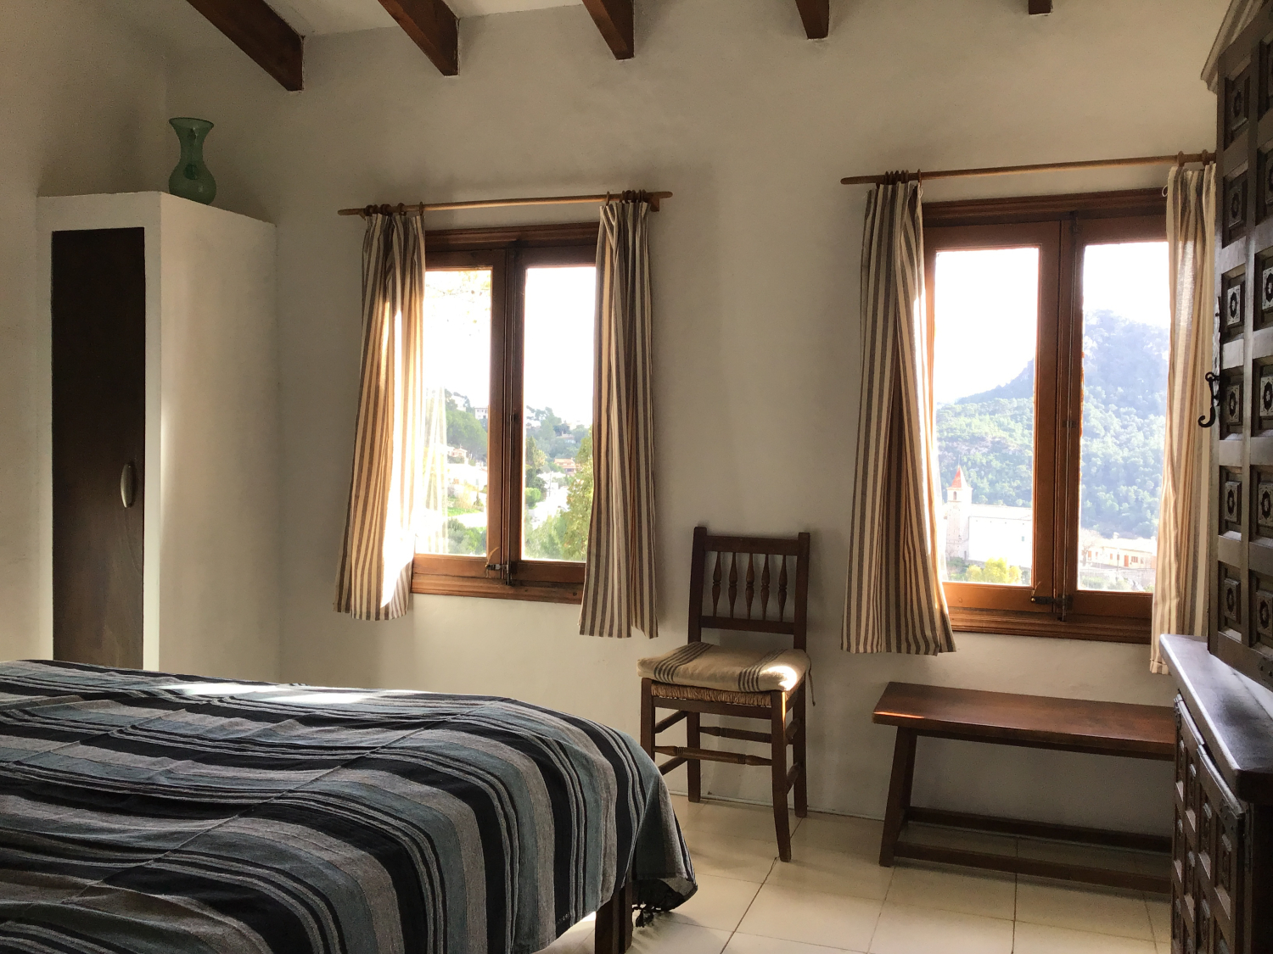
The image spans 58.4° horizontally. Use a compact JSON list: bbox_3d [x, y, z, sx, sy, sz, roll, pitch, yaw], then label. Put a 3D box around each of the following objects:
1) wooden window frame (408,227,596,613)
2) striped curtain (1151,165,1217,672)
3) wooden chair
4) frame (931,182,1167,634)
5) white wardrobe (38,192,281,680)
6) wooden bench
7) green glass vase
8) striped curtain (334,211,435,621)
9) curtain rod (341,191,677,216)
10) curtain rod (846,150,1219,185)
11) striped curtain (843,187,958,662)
[{"bbox_3d":[-0.464,-0.222,4.011,0.932,1.307,0.111,1,2,20],"label":"wooden window frame"},{"bbox_3d":[1.601,-0.155,3.173,0.285,1.450,0.122,1,2,20],"label":"striped curtain"},{"bbox_3d":[0.297,0.625,3.478,0.469,0.899,0.495,1,2,20],"label":"wooden chair"},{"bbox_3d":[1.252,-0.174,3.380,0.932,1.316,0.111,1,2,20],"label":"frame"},{"bbox_3d":[-1.739,0.032,4.182,0.509,1.991,0.587,1,2,20],"label":"white wardrobe"},{"bbox_3d":[1.214,0.880,3.192,1.048,0.431,0.431,1,2,20],"label":"wooden bench"},{"bbox_3d":[-1.586,-1.116,4.072,0.169,0.306,0.169,1,2,20],"label":"green glass vase"},{"bbox_3d":[-0.919,-0.214,4.099,0.390,1.450,0.122,1,2,20],"label":"striped curtain"},{"bbox_3d":[-0.482,-0.931,3.919,1.278,0.047,0.058,1,2,20],"label":"curtain rod"},{"bbox_3d":[1.225,-0.891,3.292,1.270,0.047,0.058,1,2,20],"label":"curtain rod"},{"bbox_3d":[0.808,-0.171,3.464,0.344,1.456,0.122,1,2,20],"label":"striped curtain"}]

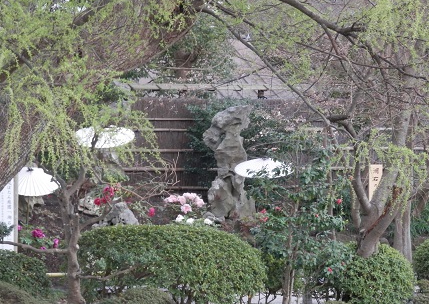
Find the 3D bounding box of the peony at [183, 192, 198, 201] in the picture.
[{"bbox_3d":[-0.388,0.722,40.500,0.232,0.141,0.170,0,2,0],"label":"peony"}]

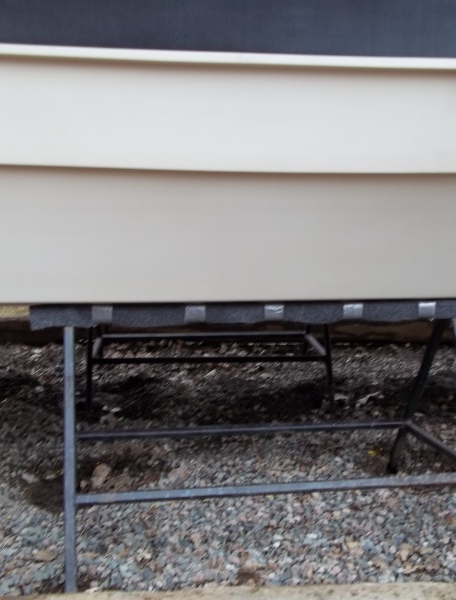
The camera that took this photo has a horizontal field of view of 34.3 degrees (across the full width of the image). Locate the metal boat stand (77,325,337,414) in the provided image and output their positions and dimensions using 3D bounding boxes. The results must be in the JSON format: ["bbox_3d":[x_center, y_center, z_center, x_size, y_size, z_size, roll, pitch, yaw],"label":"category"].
[{"bbox_3d":[-0.100,0.122,3.753,1.145,0.644,0.795,0,6,-4],"label":"metal boat stand"}]

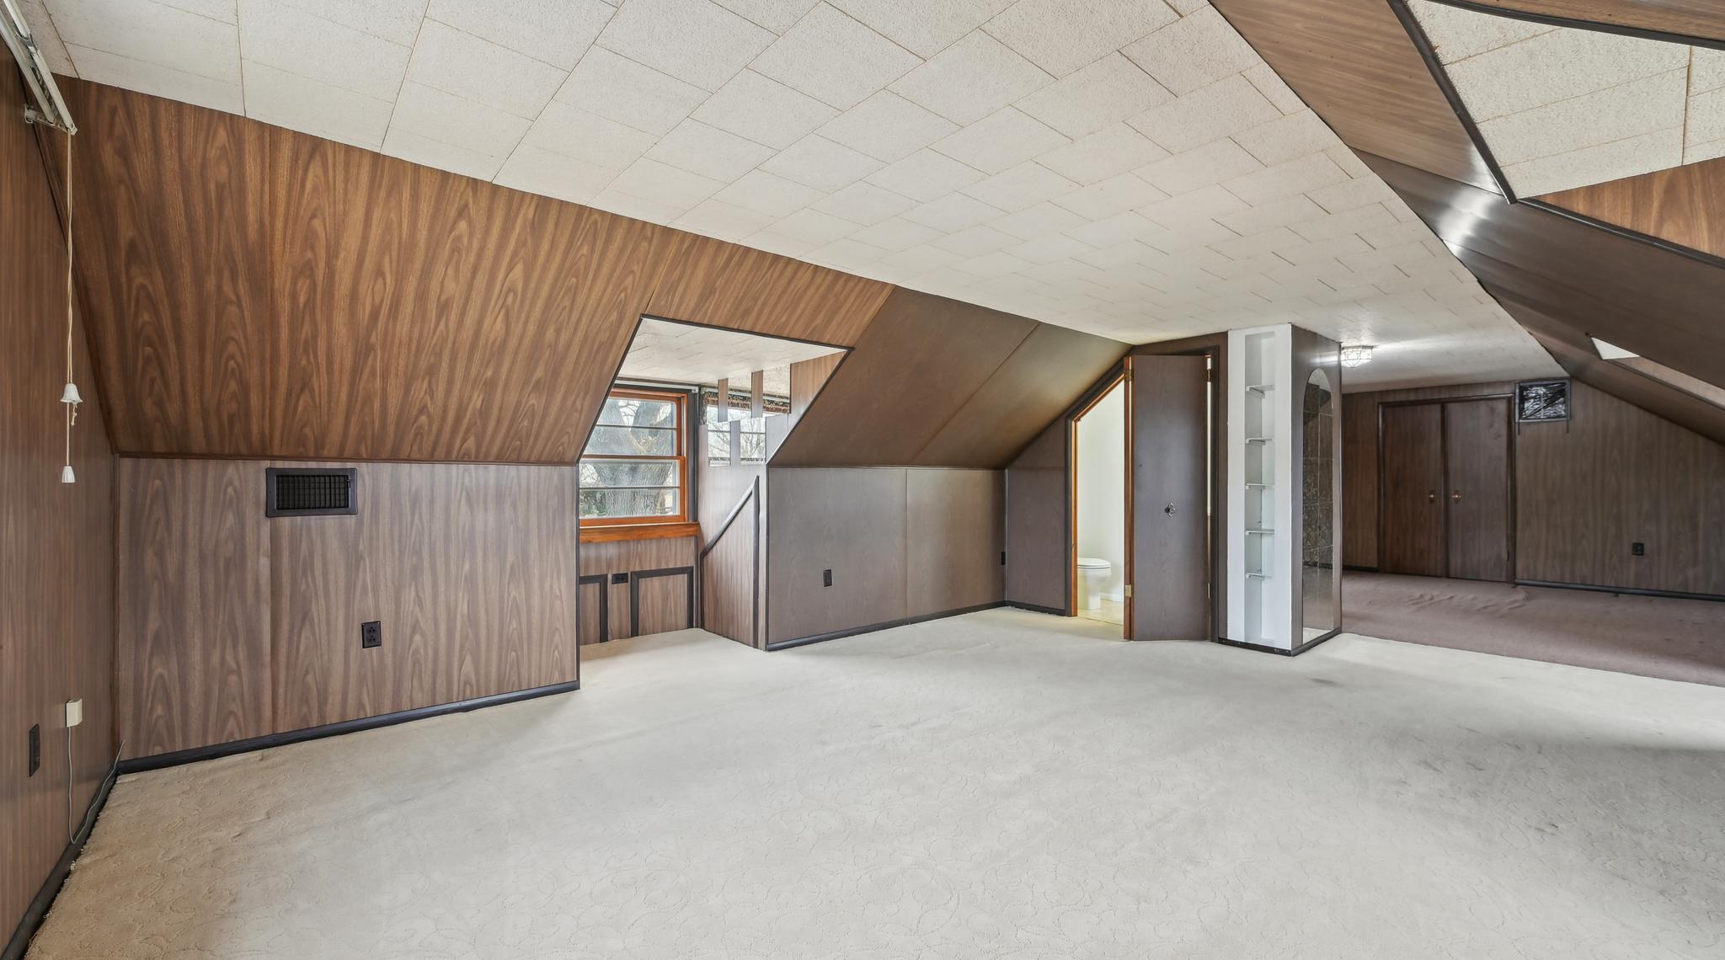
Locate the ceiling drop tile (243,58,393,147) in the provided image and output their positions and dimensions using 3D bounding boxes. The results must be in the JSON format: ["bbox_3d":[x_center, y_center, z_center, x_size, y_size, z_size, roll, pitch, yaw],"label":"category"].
[{"bbox_3d":[-1.477,-1.019,1.828,0.305,0.018,0.335,0,1,-41],"label":"ceiling drop tile"}]

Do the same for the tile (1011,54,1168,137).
[{"bbox_3d":[0.607,-1.006,1.764,0.306,0.018,0.304,0,0,-41],"label":"tile"}]

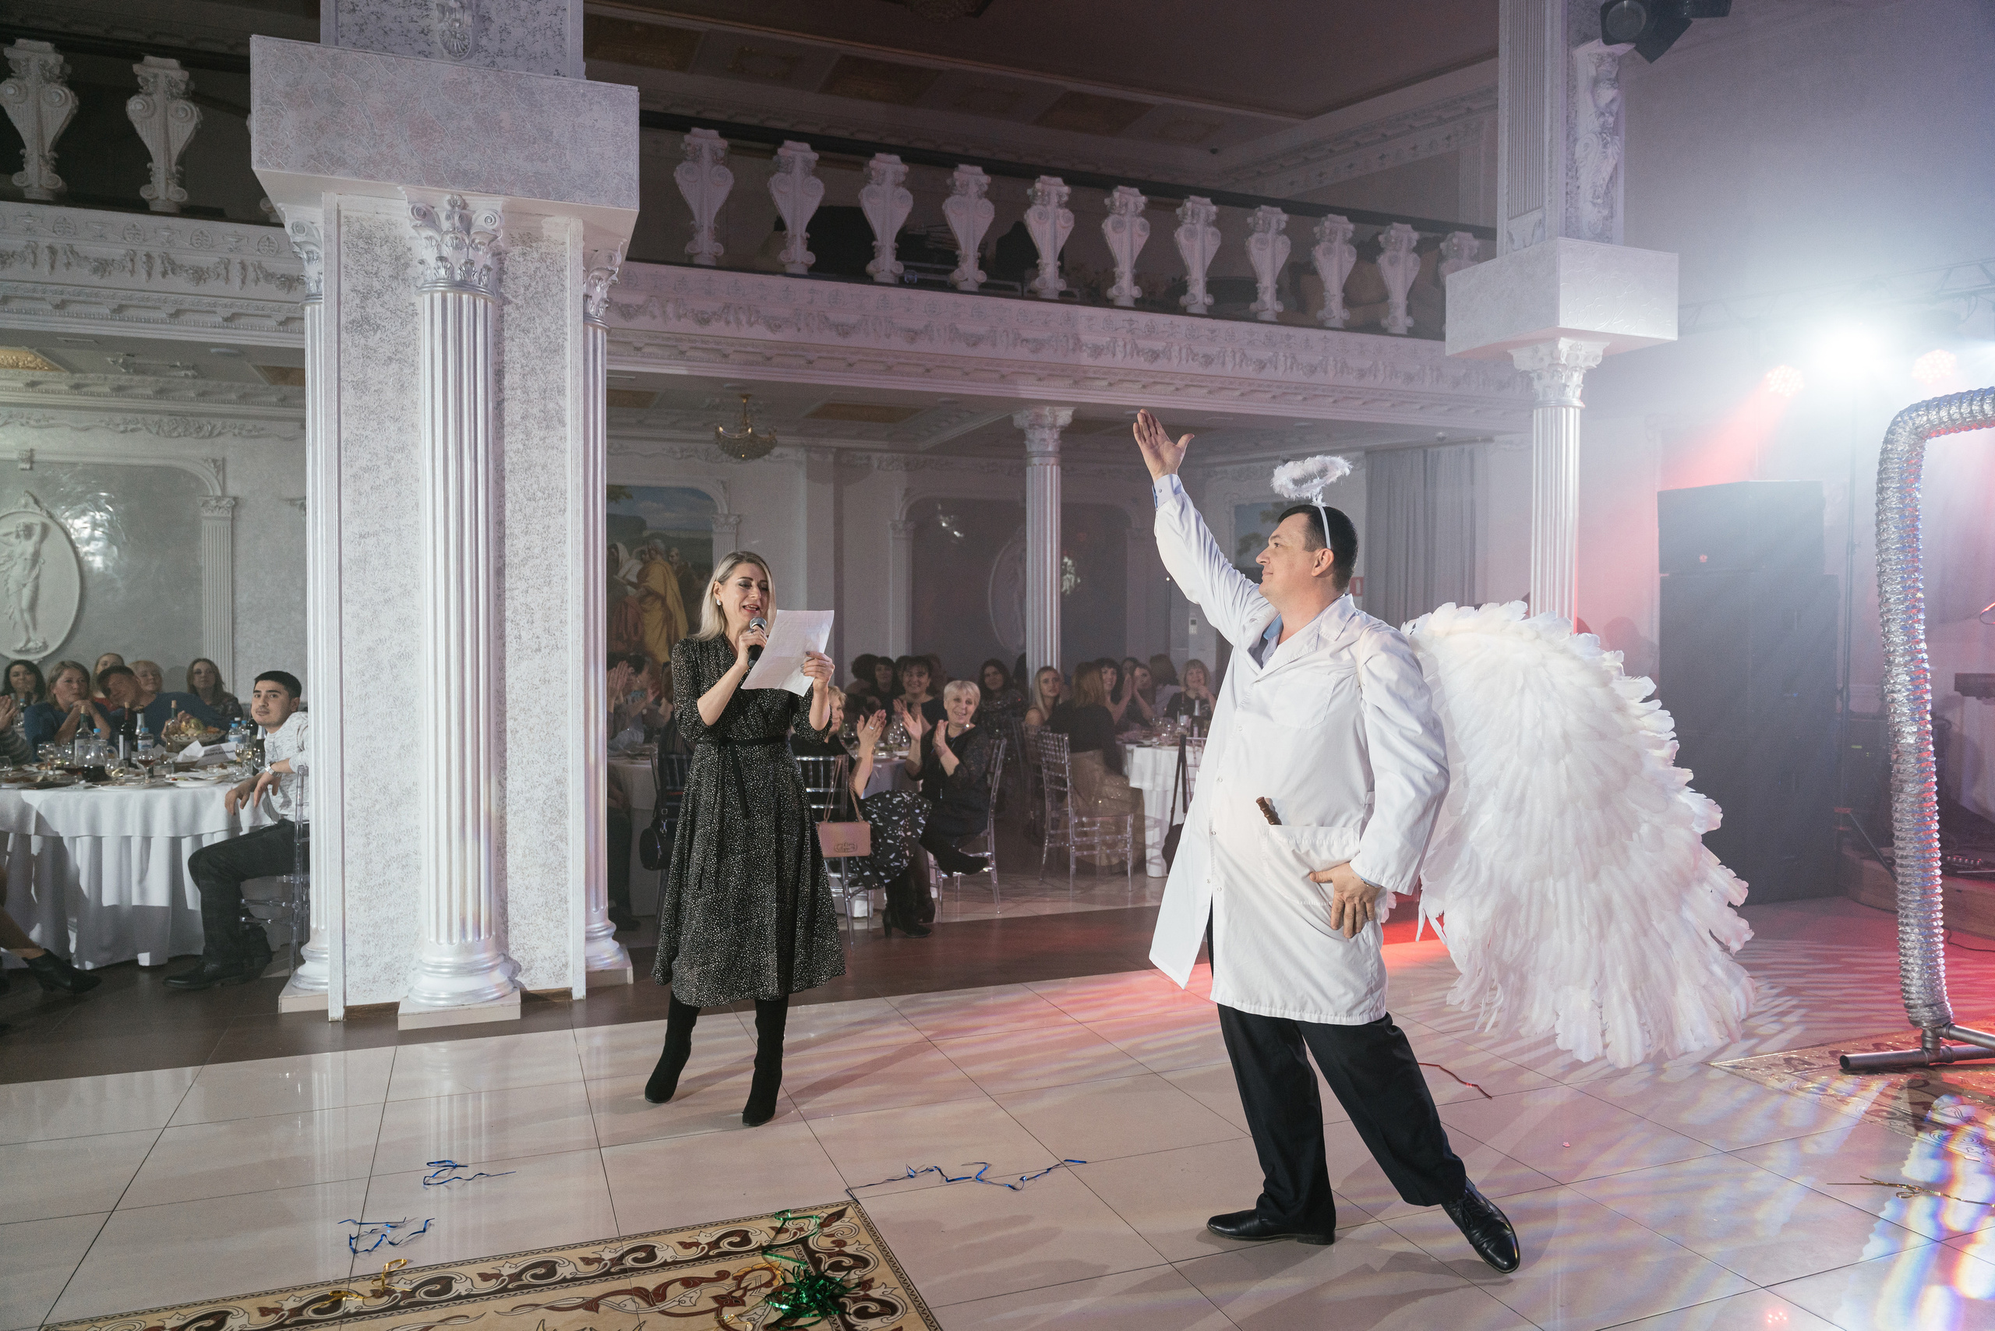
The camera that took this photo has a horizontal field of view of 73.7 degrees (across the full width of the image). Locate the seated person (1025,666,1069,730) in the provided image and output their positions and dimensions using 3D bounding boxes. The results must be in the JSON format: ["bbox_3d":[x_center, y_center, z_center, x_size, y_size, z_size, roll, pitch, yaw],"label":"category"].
[{"bbox_3d":[0.430,0.632,8.350,0.750,1.250,0.500,0,2,-6],"label":"seated person"}]

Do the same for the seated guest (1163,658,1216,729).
[{"bbox_3d":[1.430,0.588,9.700,0.520,1.260,0.750,0,2,-6],"label":"seated guest"}]

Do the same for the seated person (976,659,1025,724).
[{"bbox_3d":[-0.100,0.606,8.650,0.520,1.280,0.750,1,2,34],"label":"seated person"}]

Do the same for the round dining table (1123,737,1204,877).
[{"bbox_3d":[1.630,0.874,8.500,1.650,0.760,1.650,-1,2,-21],"label":"round dining table"}]

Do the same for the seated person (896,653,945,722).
[{"bbox_3d":[-0.510,0.595,8.450,0.500,1.310,0.650,0,2,3],"label":"seated person"}]

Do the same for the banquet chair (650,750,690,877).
[{"bbox_3d":[-1.400,0.864,6.470,0.410,0.900,0.450,0,2,-6],"label":"banquet chair"}]

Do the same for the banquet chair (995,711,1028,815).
[{"bbox_3d":[0.280,0.782,8.980,0.450,0.910,0.430,-1,2,-21],"label":"banquet chair"}]

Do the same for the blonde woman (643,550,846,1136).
[{"bbox_3d":[-0.795,0.513,4.200,0.580,1.730,0.450,0,2,-10],"label":"blonde woman"}]

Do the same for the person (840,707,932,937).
[{"bbox_3d":[-0.620,0.700,6.400,0.680,1.220,0.470,0,2,-18],"label":"person"}]

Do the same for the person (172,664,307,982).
[{"bbox_3d":[-3.200,0.675,5.800,0.680,1.300,0.500,0,2,-18],"label":"person"}]

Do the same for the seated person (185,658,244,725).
[{"bbox_3d":[-5.000,0.607,8.350,0.470,1.270,0.650,-1,2,-24],"label":"seated person"}]

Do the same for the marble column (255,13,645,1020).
[{"bbox_3d":[-2.228,-0.454,5.528,1.320,3.570,1.280,-1,2,-21],"label":"marble column"}]

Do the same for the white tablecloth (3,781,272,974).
[{"bbox_3d":[-4.020,0.908,6.680,1.700,0.770,1.700,-1,2,-21],"label":"white tablecloth"}]

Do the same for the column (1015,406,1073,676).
[{"bbox_3d":[0.338,-0.345,9.889,0.380,3.110,0.380,-1,2,-21],"label":"column"}]

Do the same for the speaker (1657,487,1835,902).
[{"bbox_3d":[4.259,0.143,7.580,0.700,2.290,0.620,-1,2,-21],"label":"speaker"}]

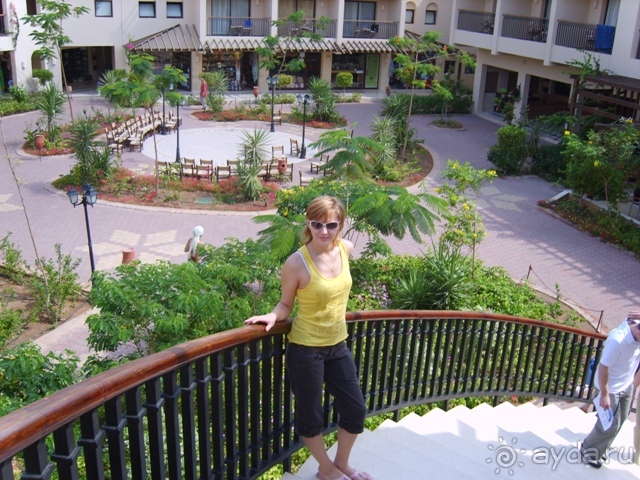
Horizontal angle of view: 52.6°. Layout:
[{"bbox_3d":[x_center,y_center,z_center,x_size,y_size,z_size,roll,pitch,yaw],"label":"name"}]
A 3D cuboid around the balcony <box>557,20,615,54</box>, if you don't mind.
[{"bbox_3d":[10.460,-7.647,24.347,1.200,1.000,3.480,-4,22,-16],"label":"balcony"}]

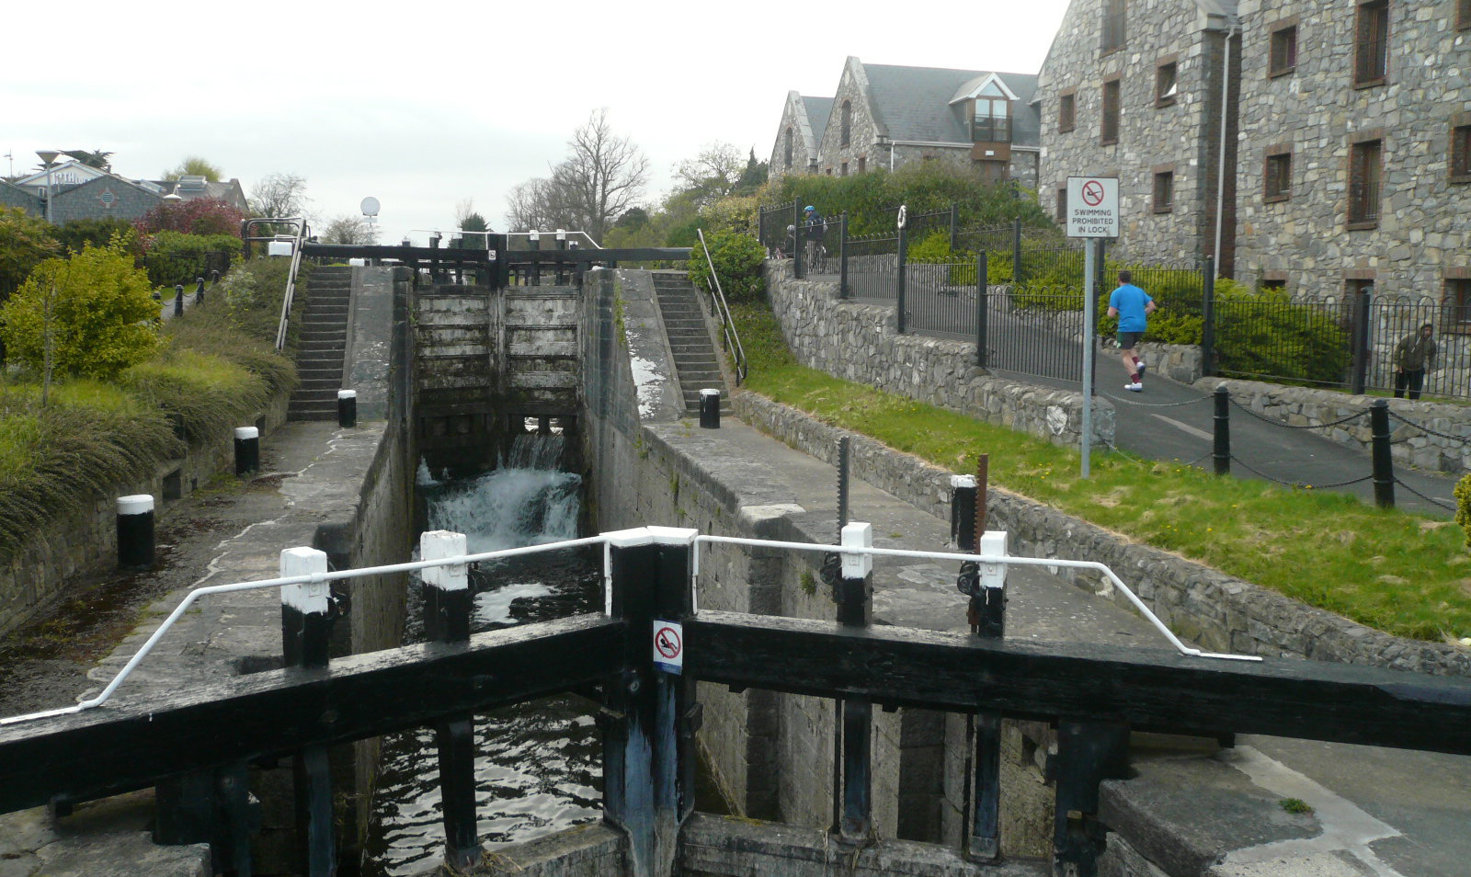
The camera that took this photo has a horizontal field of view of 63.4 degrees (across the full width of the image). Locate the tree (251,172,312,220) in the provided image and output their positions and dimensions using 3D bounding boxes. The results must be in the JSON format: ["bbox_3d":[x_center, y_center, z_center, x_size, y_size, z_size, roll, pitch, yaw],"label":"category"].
[{"bbox_3d":[-27.073,-12.515,71.034,4.000,6.605,3.700,-2,7,-20],"label":"tree"}]

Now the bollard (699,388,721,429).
[{"bbox_3d":[-0.455,-0.526,21.392,0.350,0.685,0.350,0,7,0],"label":"bollard"}]

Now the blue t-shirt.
[{"bbox_3d":[5.640,-1.864,17.000,0.600,0.730,0.360,-2,8,-19],"label":"blue t-shirt"}]

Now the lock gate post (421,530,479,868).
[{"bbox_3d":[-1.627,1.519,6.854,0.200,1.979,0.220,-5,8,-30],"label":"lock gate post"}]

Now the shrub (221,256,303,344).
[{"bbox_3d":[-10.109,-2.960,25.437,1.600,1.750,1.900,-2,7,-20],"label":"shrub"}]

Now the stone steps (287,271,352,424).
[{"bbox_3d":[-7.821,-1.916,22.698,0.959,2.713,4.080,-1,8,-13],"label":"stone steps"}]

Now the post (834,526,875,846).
[{"bbox_3d":[0.725,1.504,7.232,0.160,1.999,0.180,3,7,20],"label":"post"}]

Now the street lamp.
[{"bbox_3d":[-18.191,-5.455,31.796,0.650,4.432,0.650,0,8,0],"label":"street lamp"}]

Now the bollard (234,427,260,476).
[{"bbox_3d":[-6.875,0.183,16.749,0.350,0.661,0.350,-2,7,-22],"label":"bollard"}]

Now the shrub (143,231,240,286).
[{"bbox_3d":[-18.025,-5.983,39.583,3.300,1.850,2.300,-2,7,-20],"label":"shrub"}]

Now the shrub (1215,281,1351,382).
[{"bbox_3d":[7.623,-1.491,16.600,1.350,1.520,2.100,-1,8,-13],"label":"shrub"}]

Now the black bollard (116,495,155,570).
[{"bbox_3d":[-5.272,0.824,10.469,0.339,0.587,0.339,-1,8,-13],"label":"black bollard"}]

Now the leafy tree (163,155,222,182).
[{"bbox_3d":[-35.627,-13.999,78.545,5.000,9.206,5.000,0,8,0],"label":"leafy tree"}]

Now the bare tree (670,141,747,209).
[{"bbox_3d":[-1.689,-13.384,70.551,4.900,8.259,4.700,0,8,0],"label":"bare tree"}]

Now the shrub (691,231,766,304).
[{"bbox_3d":[-0.159,-3.692,25.400,1.600,1.600,1.500,0,8,0],"label":"shrub"}]

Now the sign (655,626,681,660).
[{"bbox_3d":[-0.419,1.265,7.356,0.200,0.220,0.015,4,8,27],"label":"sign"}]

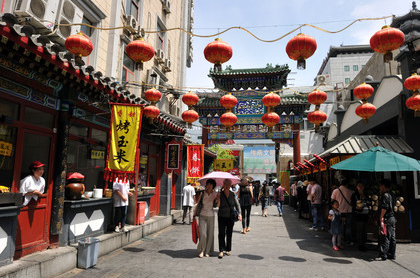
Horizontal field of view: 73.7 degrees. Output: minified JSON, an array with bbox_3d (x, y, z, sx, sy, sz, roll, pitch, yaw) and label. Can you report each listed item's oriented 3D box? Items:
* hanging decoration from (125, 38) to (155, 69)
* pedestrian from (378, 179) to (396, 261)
[{"bbox_3d":[-0.958,-1.181,3.860,0.380,0.455,0.380,-2,-10,11],"label":"hanging decoration"},{"bbox_3d":[3.859,1.764,6.180,0.400,1.700,0.480,-2,-9,17],"label":"pedestrian"}]

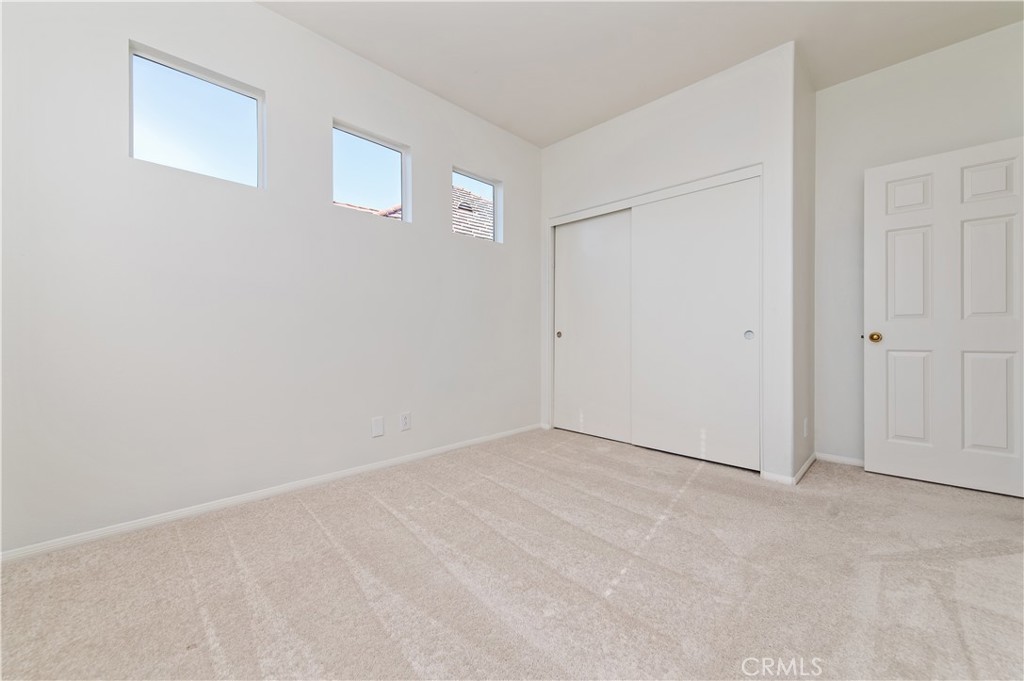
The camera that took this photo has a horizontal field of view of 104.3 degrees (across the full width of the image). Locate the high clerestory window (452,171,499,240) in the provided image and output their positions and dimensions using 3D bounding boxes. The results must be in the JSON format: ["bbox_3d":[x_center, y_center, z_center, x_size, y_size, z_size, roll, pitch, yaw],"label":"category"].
[{"bbox_3d":[-0.321,-1.139,3.414,0.100,0.549,0.557,1,1,45],"label":"high clerestory window"}]

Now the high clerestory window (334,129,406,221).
[{"bbox_3d":[-0.976,-1.133,2.756,0.100,0.549,0.557,1,1,45],"label":"high clerestory window"}]

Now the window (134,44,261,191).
[{"bbox_3d":[-1.630,-1.128,2.098,0.100,0.549,0.557,1,1,45],"label":"window"}]

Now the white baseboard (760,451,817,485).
[{"bbox_3d":[1.951,0.871,2.799,0.197,0.052,0.735,1,1,45],"label":"white baseboard"}]

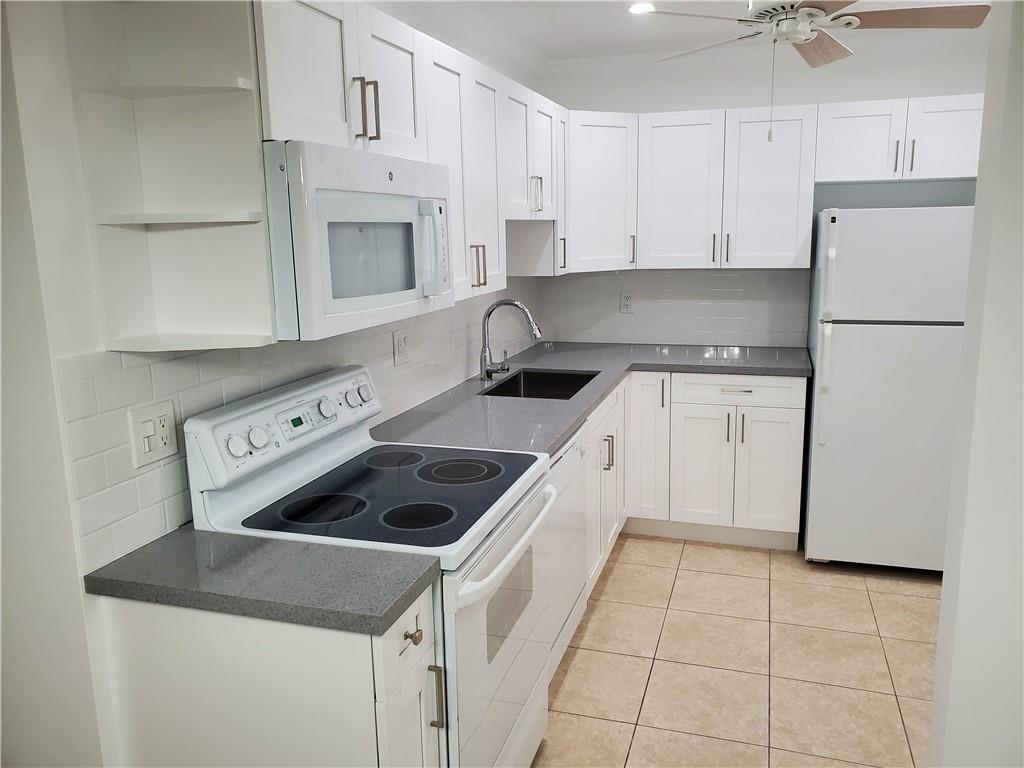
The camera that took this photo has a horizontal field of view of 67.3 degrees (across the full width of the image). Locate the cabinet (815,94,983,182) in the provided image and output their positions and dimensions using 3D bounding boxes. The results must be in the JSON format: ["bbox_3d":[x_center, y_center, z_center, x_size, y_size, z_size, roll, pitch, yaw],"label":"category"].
[{"bbox_3d":[1.812,-1.128,3.592,0.748,0.343,0.340,2,12,18],"label":"cabinet"}]

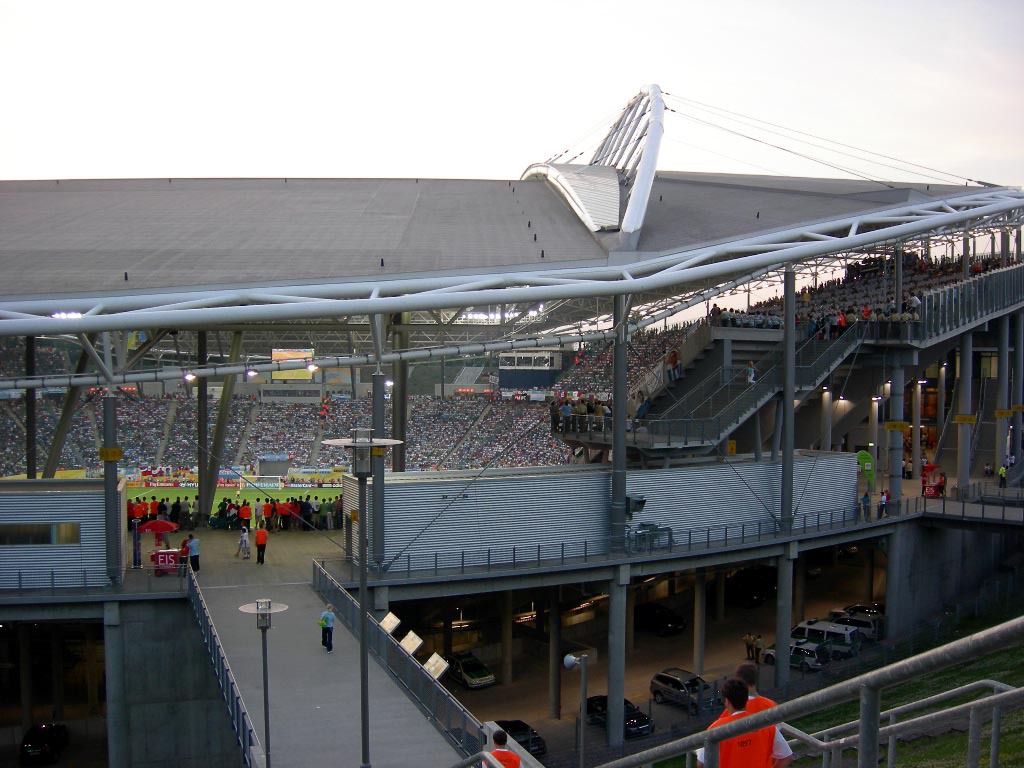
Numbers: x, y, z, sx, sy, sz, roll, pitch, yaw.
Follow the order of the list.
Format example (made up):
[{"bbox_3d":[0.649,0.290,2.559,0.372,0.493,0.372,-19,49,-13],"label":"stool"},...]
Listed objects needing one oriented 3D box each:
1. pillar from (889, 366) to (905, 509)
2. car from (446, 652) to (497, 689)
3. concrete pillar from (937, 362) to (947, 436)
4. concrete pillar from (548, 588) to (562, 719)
[{"bbox_3d":[23.300,3.350,64.600,0.830,9.000,0.830,0,2,0],"label":"pillar"},{"bbox_3d":[-2.601,16.870,63.478,1.760,1.460,4.500,-1,3,-24],"label":"car"},{"bbox_3d":[37.465,2.576,93.000,0.680,8.908,0.680,1,2,22],"label":"concrete pillar"},{"bbox_3d":[2.406,14.630,58.900,0.650,7.740,0.650,0,2,2],"label":"concrete pillar"}]

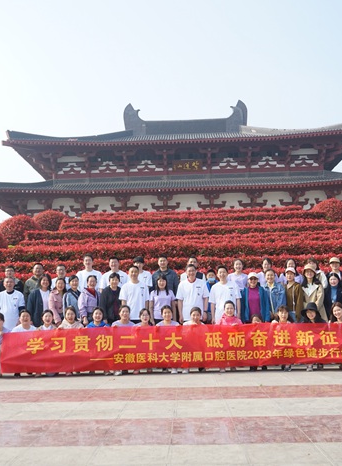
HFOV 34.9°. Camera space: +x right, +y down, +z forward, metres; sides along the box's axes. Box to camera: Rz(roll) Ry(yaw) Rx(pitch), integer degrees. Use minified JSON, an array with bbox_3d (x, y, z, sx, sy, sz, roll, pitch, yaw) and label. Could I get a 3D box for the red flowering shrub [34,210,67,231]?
[{"bbox_3d":[-6.875,-0.515,30.888,2.100,1.550,2.100,-2,-8,2],"label":"red flowering shrub"}]

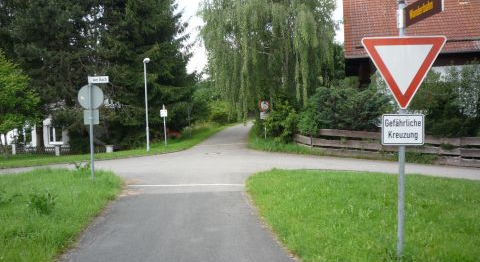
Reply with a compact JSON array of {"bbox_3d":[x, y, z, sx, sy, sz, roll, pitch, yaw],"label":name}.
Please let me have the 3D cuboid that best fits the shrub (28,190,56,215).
[{"bbox_3d":[-3.027,1.096,6.800,0.430,0.410,0.410,-2,2,-22],"label":"shrub"}]

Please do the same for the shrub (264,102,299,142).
[{"bbox_3d":[1.964,-0.402,21.000,1.600,2.000,1.600,-1,2,0],"label":"shrub"}]

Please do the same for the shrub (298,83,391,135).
[{"bbox_3d":[4.663,-0.803,19.800,4.000,2.650,2.600,0,2,14],"label":"shrub"}]

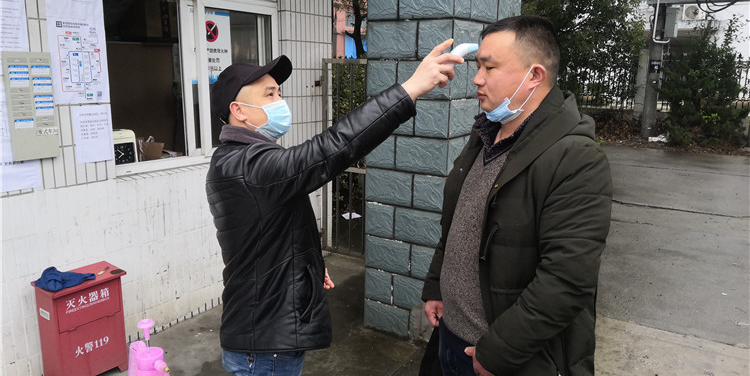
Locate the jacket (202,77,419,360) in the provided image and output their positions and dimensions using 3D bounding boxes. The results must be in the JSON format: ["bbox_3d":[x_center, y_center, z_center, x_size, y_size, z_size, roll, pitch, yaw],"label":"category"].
[{"bbox_3d":[-0.218,0.096,1.795,0.585,0.837,0.570,-2,12,-11],"label":"jacket"}]

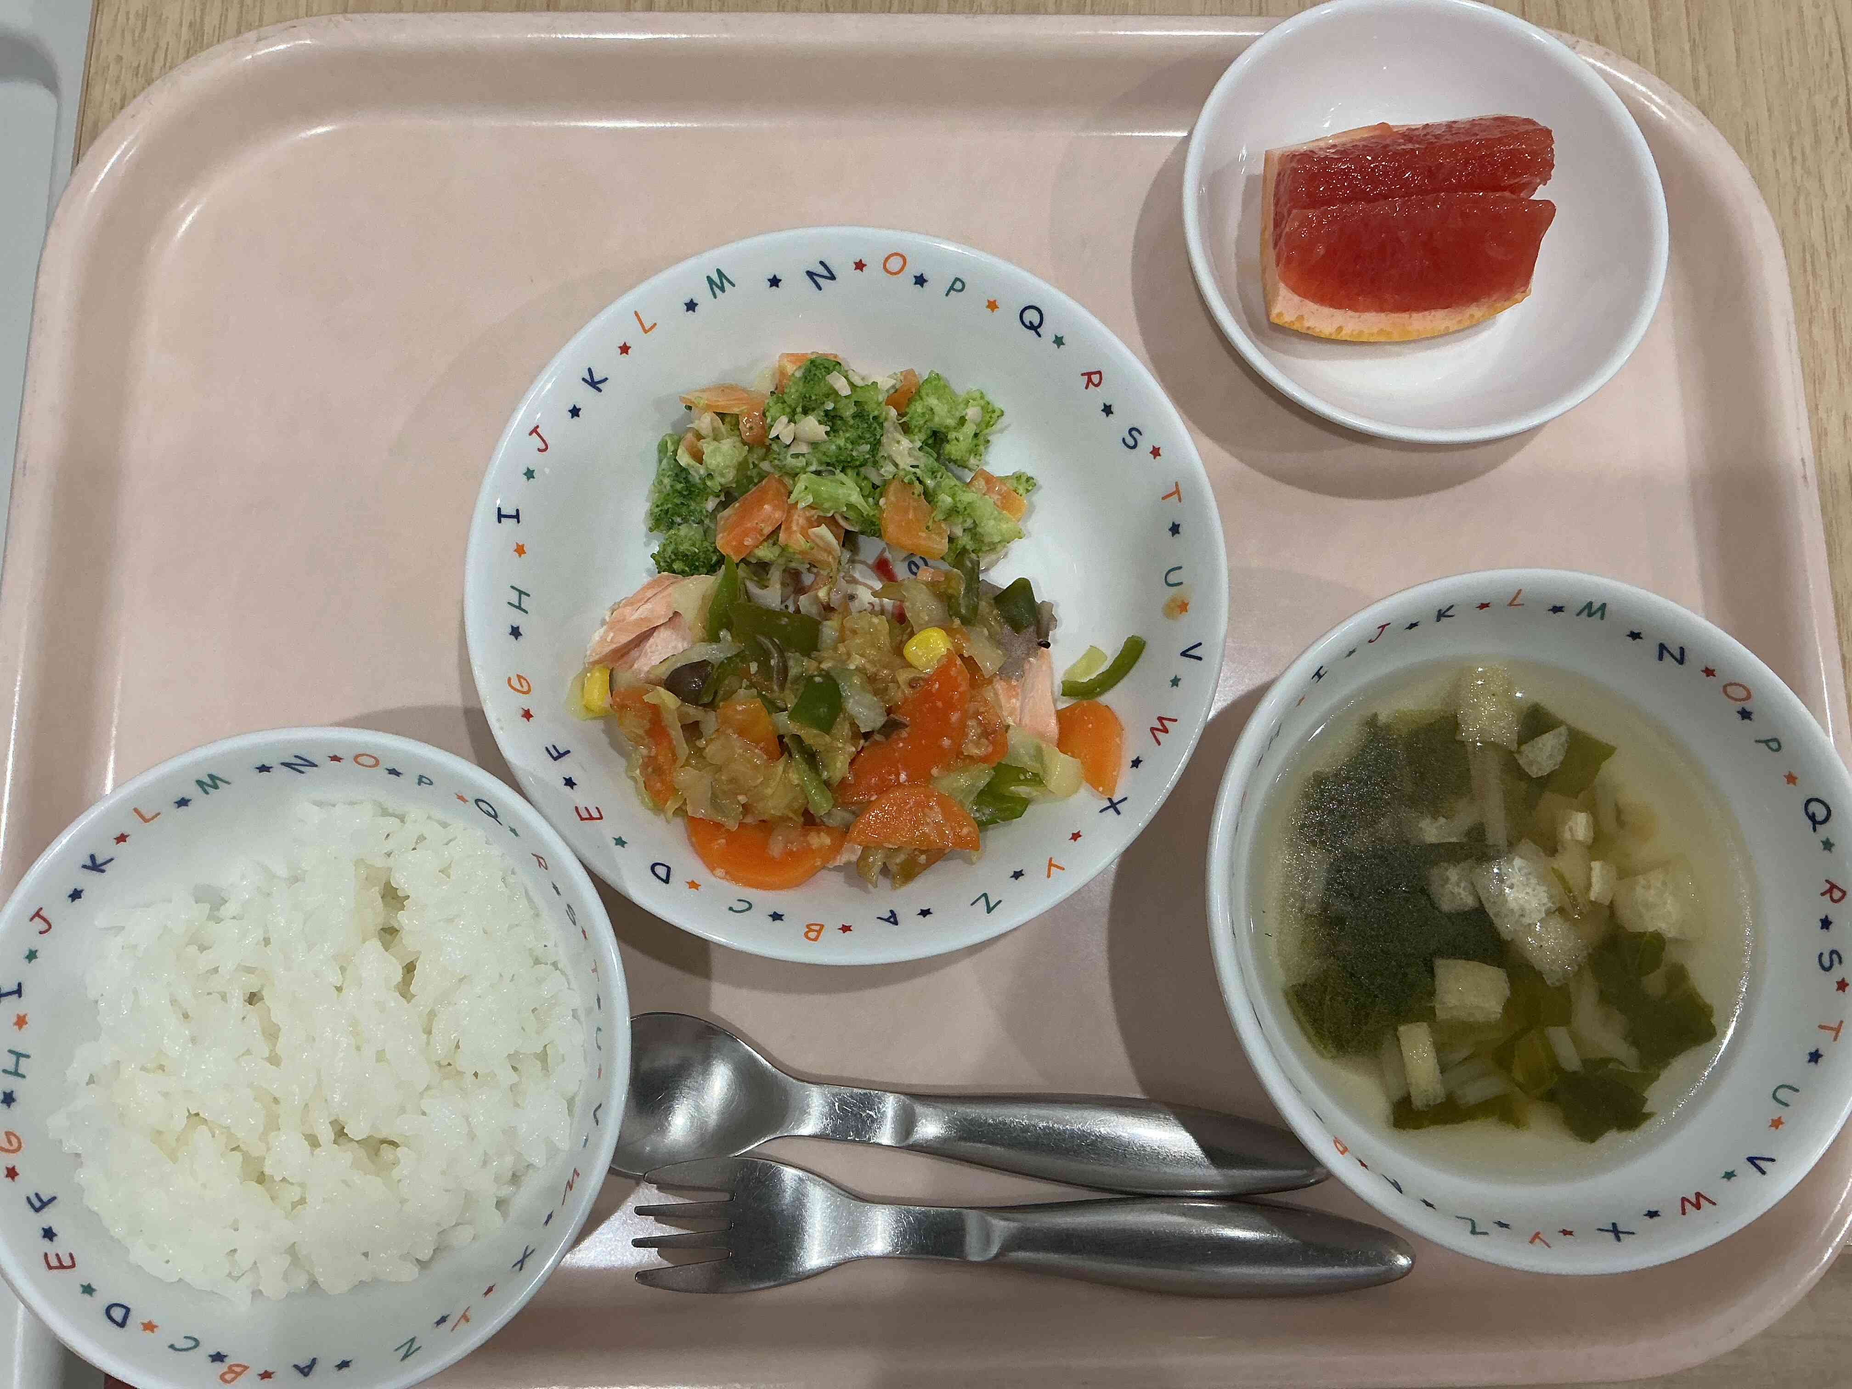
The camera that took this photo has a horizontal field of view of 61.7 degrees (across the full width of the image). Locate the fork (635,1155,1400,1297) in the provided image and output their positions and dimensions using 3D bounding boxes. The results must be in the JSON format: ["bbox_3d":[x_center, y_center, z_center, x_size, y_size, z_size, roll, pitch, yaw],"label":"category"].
[{"bbox_3d":[0.020,0.103,0.292,0.148,0.015,0.024,4,79,-2],"label":"fork"}]

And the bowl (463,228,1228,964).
[{"bbox_3d":[-0.015,-0.019,0.308,0.145,0.029,0.145,0,79,-3],"label":"bowl"}]

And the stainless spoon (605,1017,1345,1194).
[{"bbox_3d":[0.006,0.083,0.295,0.149,0.016,0.030,7,79,-1],"label":"stainless spoon"}]

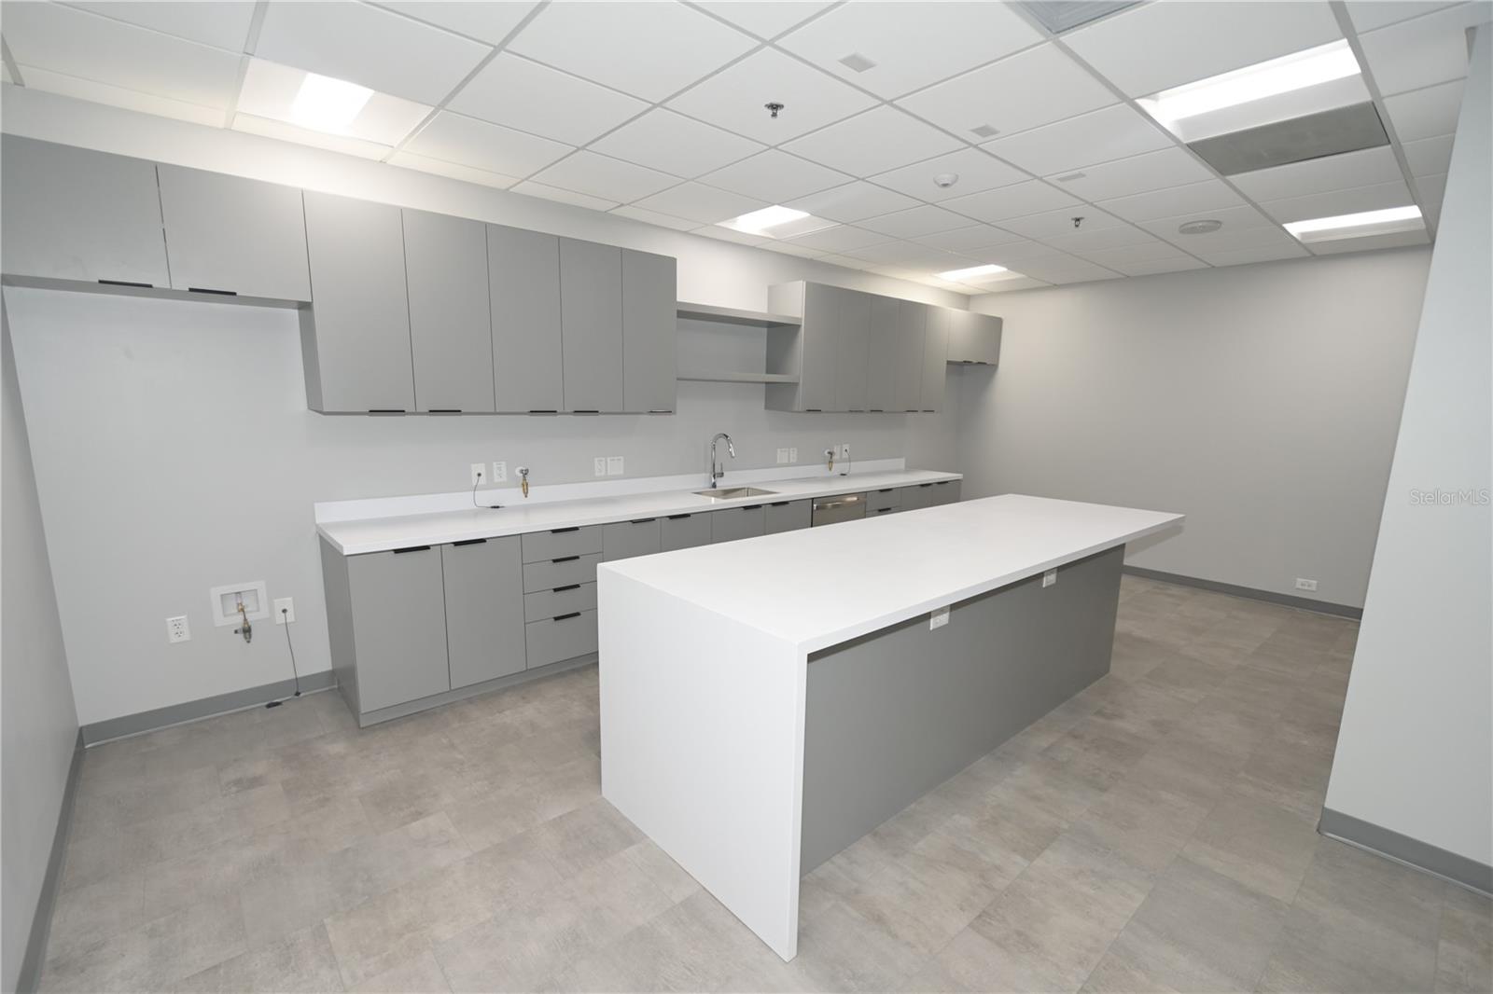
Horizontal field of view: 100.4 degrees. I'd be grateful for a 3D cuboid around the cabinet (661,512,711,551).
[{"bbox_3d":[-0.552,0.450,4.118,0.381,0.772,0.570,-6,12,-39],"label":"cabinet"}]

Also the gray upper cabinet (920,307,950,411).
[{"bbox_3d":[1.571,-1.243,5.689,0.364,0.908,0.380,-6,12,-39],"label":"gray upper cabinet"}]

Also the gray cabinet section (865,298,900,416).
[{"bbox_3d":[1.012,-1.197,5.283,0.376,0.917,0.380,-7,12,-40],"label":"gray cabinet section"}]

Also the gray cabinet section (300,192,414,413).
[{"bbox_3d":[-1.830,-0.869,2.924,0.375,0.917,0.380,-7,12,-40],"label":"gray cabinet section"}]

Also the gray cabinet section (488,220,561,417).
[{"bbox_3d":[-1.257,-0.935,3.400,0.375,0.917,0.380,-7,12,-40],"label":"gray cabinet section"}]

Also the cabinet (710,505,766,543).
[{"bbox_3d":[-0.232,0.414,4.382,0.453,0.772,0.570,-6,12,-39],"label":"cabinet"}]

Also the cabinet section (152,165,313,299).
[{"bbox_3d":[-2.143,-1.062,2.625,0.450,0.453,0.380,-7,12,-40],"label":"cabinet section"}]

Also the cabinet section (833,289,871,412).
[{"bbox_3d":[0.725,-1.164,5.045,0.373,0.917,0.380,-7,12,-40],"label":"cabinet section"}]

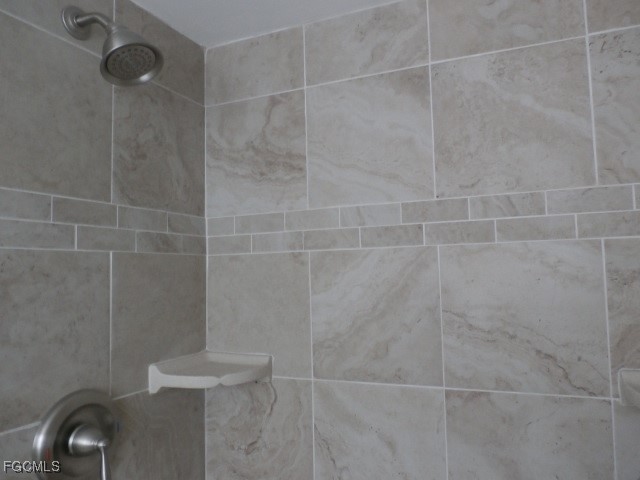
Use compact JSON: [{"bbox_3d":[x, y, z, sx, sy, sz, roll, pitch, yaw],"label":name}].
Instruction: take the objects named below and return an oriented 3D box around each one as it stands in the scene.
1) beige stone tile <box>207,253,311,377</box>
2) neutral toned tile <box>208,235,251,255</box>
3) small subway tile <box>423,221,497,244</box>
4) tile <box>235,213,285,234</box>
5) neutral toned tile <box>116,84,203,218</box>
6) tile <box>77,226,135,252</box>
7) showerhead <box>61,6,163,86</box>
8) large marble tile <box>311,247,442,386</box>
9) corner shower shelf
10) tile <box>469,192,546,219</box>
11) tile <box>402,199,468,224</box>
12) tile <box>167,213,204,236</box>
[{"bbox_3d":[-0.169,0.198,1.257,0.321,0.319,0.012,-3,-4,23],"label":"beige stone tile"},{"bbox_3d":[-0.245,0.014,1.260,0.141,0.049,0.011,-3,-4,23],"label":"neutral toned tile"},{"bbox_3d":[0.311,-0.015,1.028,0.149,0.049,0.011,-3,-4,23],"label":"small subway tile"},{"bbox_3d":[-0.158,-0.042,1.227,0.149,0.049,0.011,-3,-4,23],"label":"tile"},{"bbox_3d":[-0.392,-0.226,1.161,0.011,0.313,0.310,-3,-5,26],"label":"neutral toned tile"},{"bbox_3d":[-0.467,0.001,1.011,0.012,0.049,0.157,-3,-4,23],"label":"tile"},{"bbox_3d":[-0.414,-0.401,0.919,0.196,0.175,0.118,-3,-4,23],"label":"showerhead"},{"bbox_3d":[0.130,0.182,1.130,0.324,0.319,0.012,-3,-4,23],"label":"large marble tile"},{"bbox_3d":[-0.271,0.330,1.179,0.298,0.066,0.218,0,-4,-22],"label":"corner shower shelf"},{"bbox_3d":[0.405,-0.073,1.001,0.151,0.050,0.011,-3,-4,23],"label":"tile"},{"bbox_3d":[0.271,-0.065,1.083,0.152,0.051,0.012,-3,-4,23],"label":"tile"},{"bbox_3d":[-0.363,-0.039,1.259,0.012,0.051,0.158,-3,-4,23],"label":"tile"}]

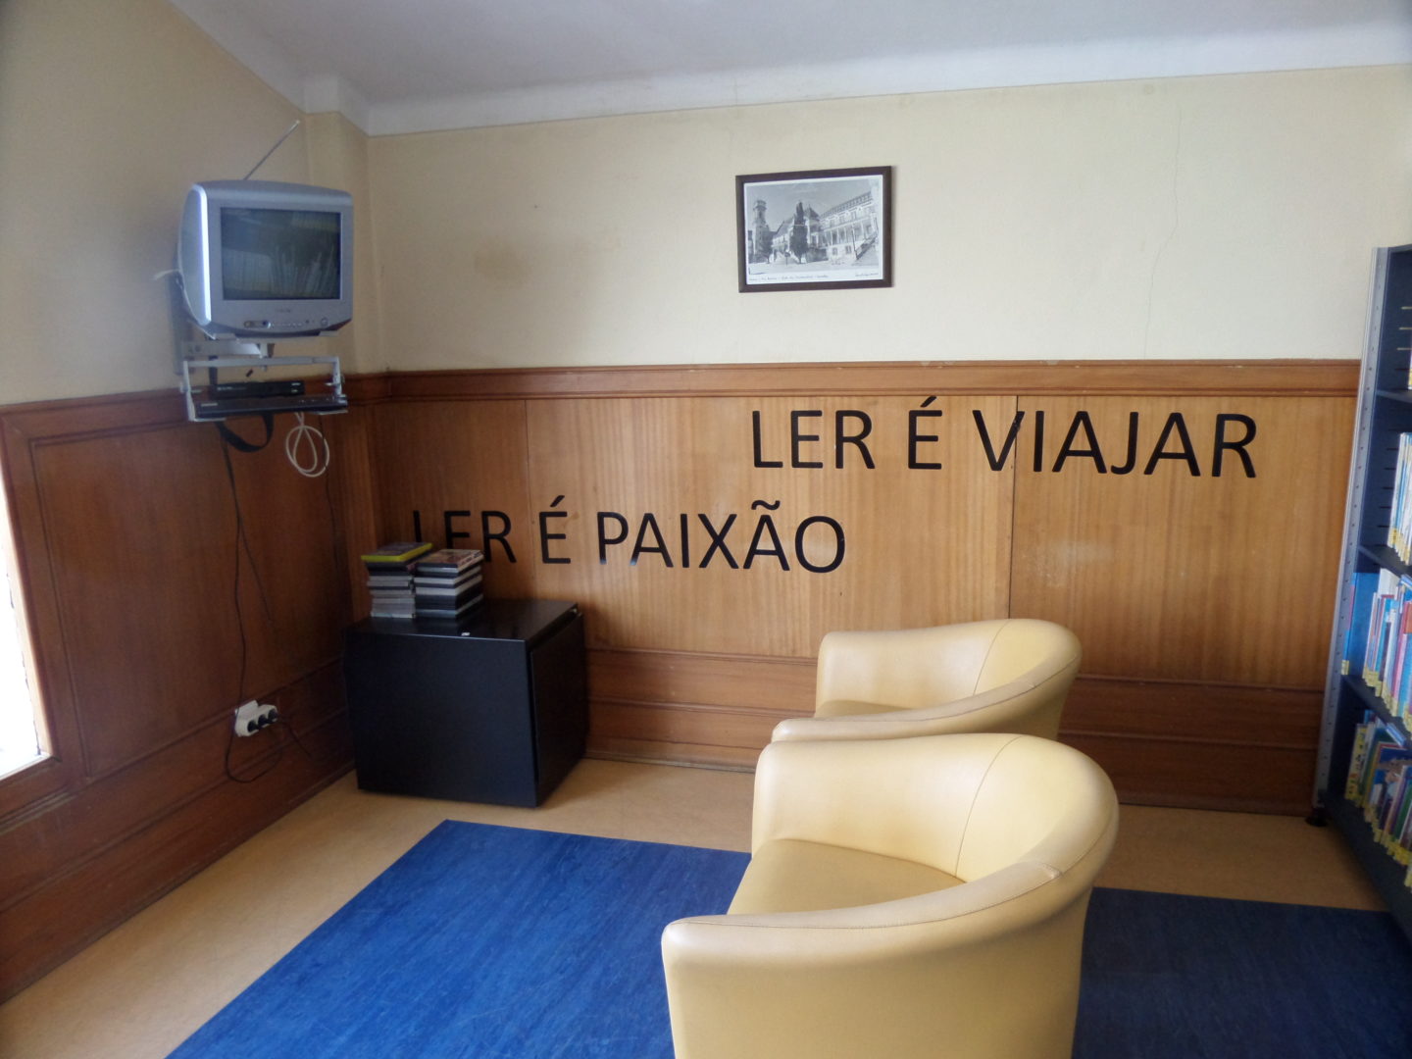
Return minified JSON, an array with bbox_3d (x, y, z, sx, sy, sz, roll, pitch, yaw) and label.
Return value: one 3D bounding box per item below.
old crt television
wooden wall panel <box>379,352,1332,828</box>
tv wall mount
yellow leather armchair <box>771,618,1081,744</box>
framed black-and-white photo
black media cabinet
[{"bbox_3d":[-1.094,-0.661,2.581,0.360,0.335,0.350,-9,20,-39],"label":"old crt television"},{"bbox_3d":[0.341,0.146,3.230,2.897,1.285,0.050,2,10,14],"label":"wooden wall panel"},{"bbox_3d":[-1.106,-0.382,2.625,0.360,0.200,0.290,-9,13,-39],"label":"tv wall mount"},{"bbox_3d":[0.513,0.596,2.373,0.600,0.694,0.700,2,10,14],"label":"yellow leather armchair"},{"bbox_3d":[0.306,-0.854,3.035,0.445,0.331,0.025,2,10,14],"label":"framed black-and-white photo"},{"bbox_3d":[-0.748,0.533,3.368,0.616,0.513,0.388,2,10,14],"label":"black media cabinet"}]

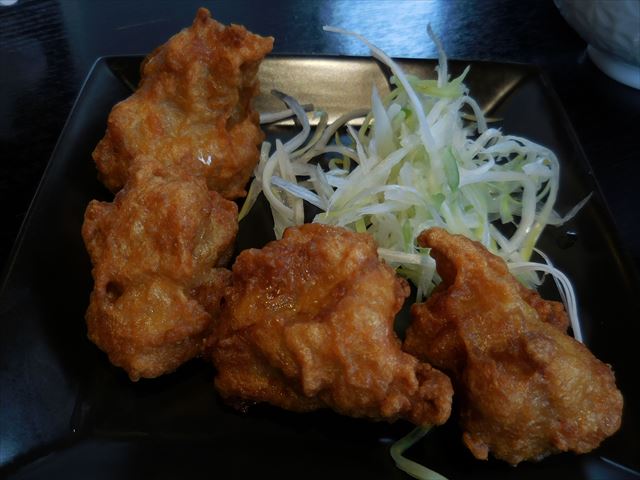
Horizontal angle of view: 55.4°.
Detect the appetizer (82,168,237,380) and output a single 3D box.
[{"bbox_3d":[-0.052,0.009,0.207,0.048,0.039,0.072,-1,52,-2],"label":"appetizer"}]

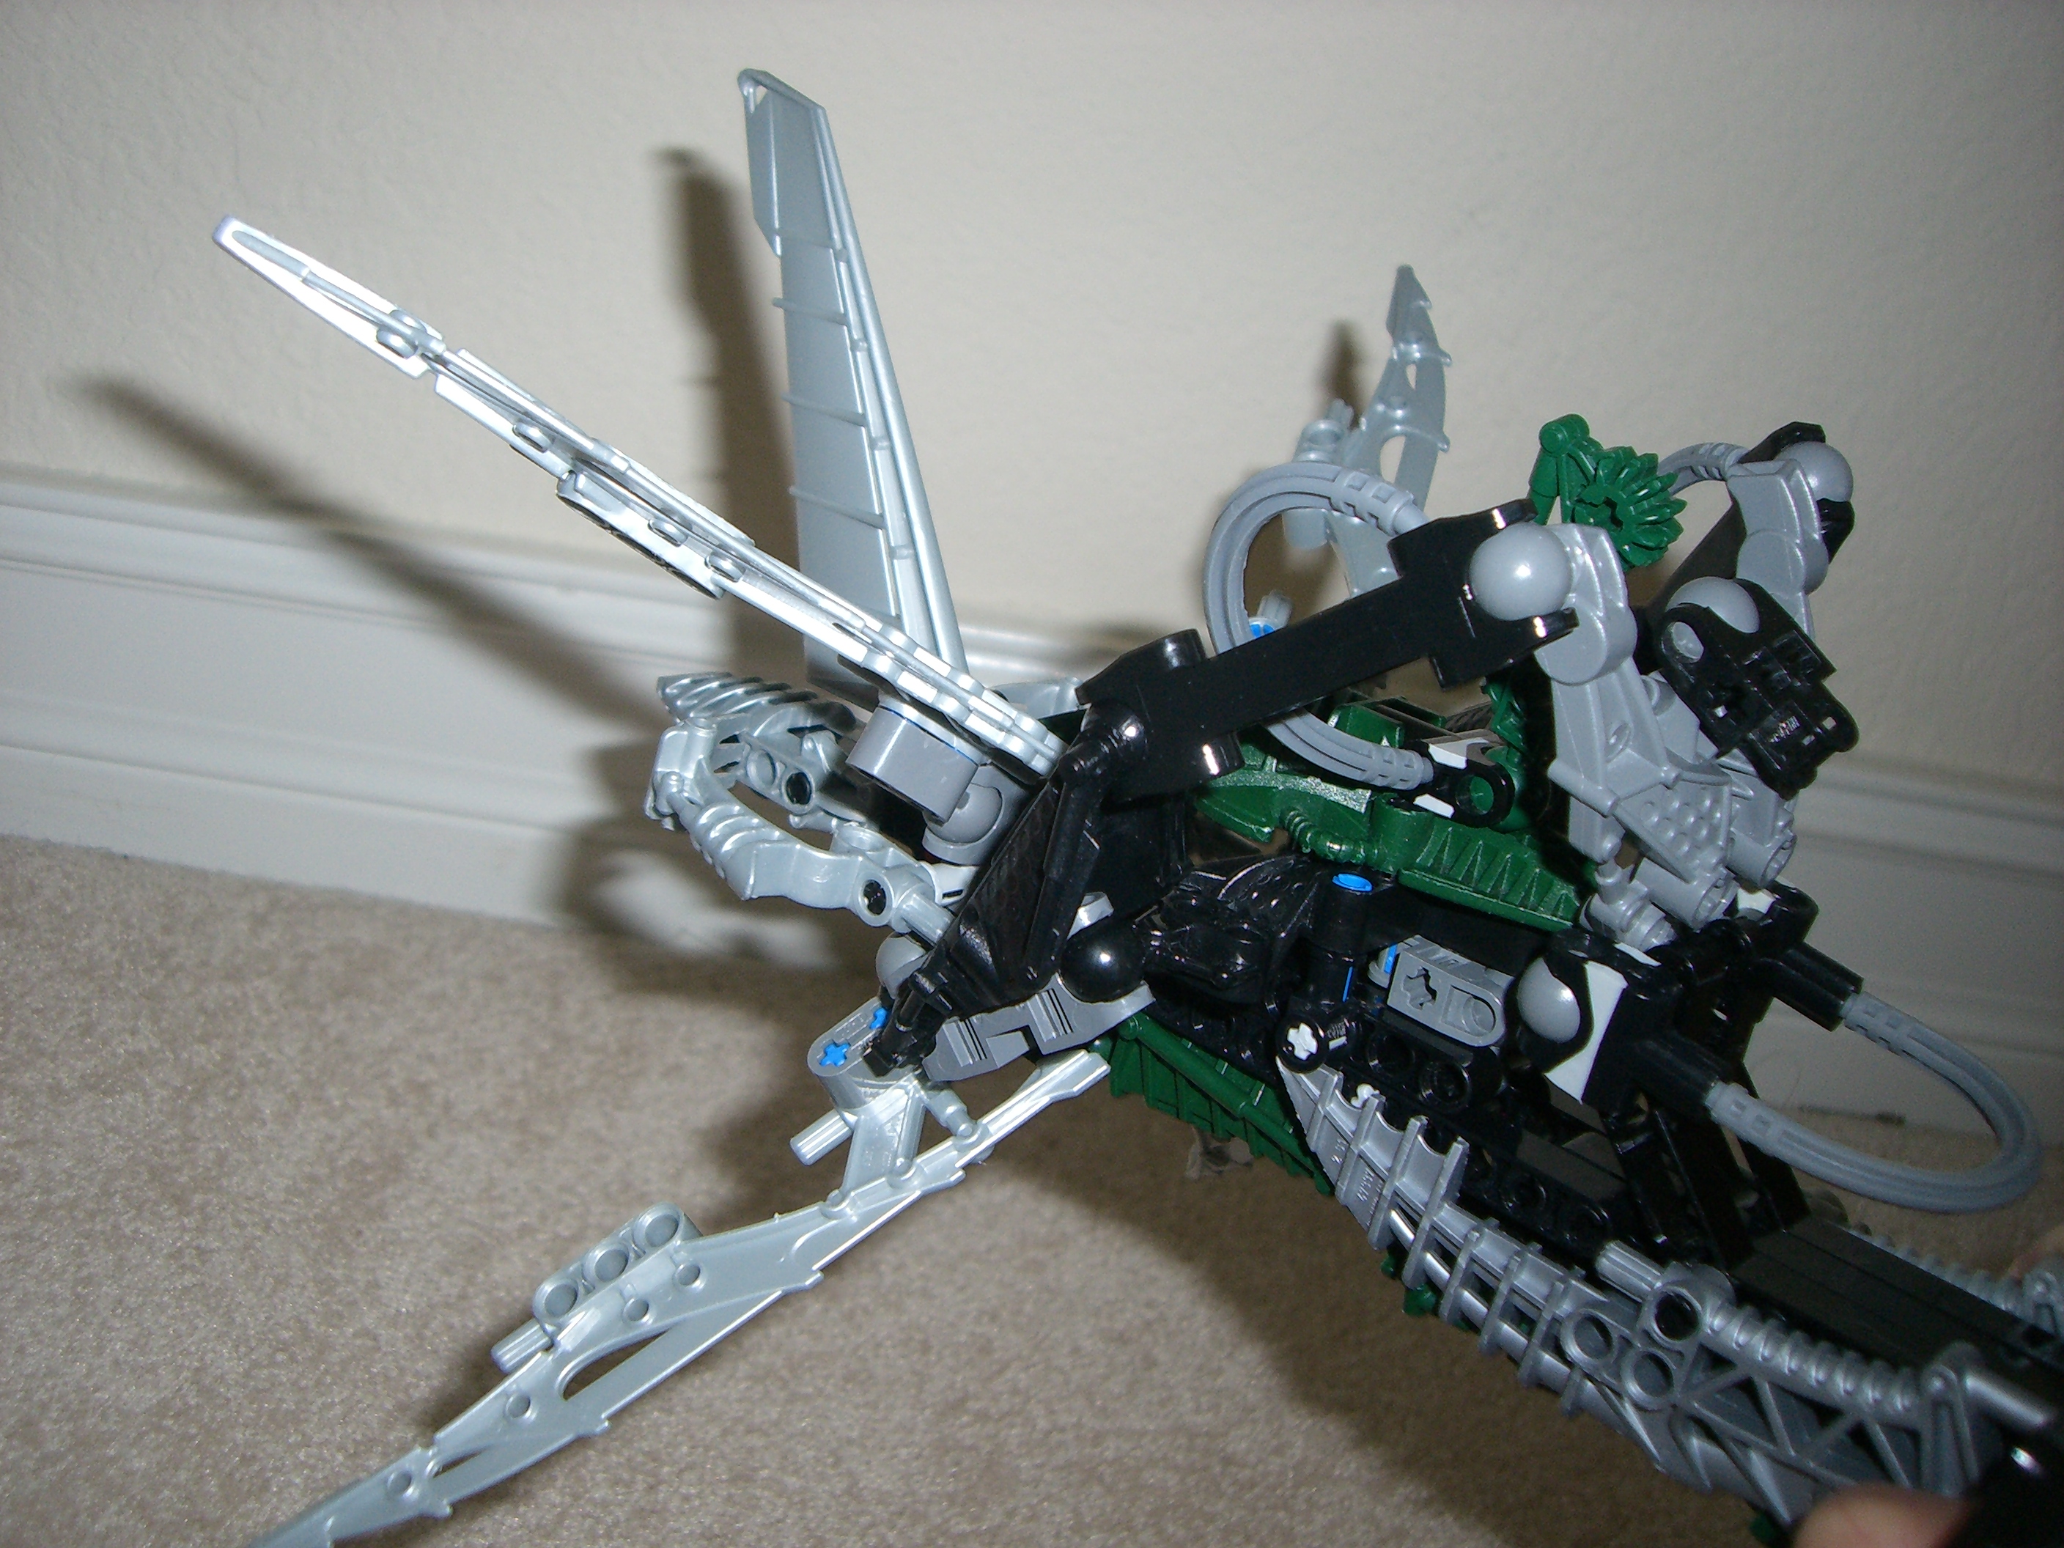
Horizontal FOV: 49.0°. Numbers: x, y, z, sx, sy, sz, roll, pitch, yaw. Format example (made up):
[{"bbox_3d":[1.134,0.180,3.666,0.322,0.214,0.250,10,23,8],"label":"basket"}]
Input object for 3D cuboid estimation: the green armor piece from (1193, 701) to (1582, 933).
[{"bbox_3d":[0.048,0.004,0.296,0.050,0.016,0.036,17,26,30],"label":"green armor piece"}]

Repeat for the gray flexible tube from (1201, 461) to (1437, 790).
[{"bbox_3d":[0.035,-0.016,0.269,0.030,0.052,0.011,12,53,20],"label":"gray flexible tube"}]

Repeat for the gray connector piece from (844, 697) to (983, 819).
[{"bbox_3d":[-0.014,-0.002,0.277,0.016,0.008,0.008,30,0,-33],"label":"gray connector piece"}]

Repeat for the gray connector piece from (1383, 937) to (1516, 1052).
[{"bbox_3d":[0.055,0.028,0.288,0.016,0.008,0.007,24,29,26],"label":"gray connector piece"}]

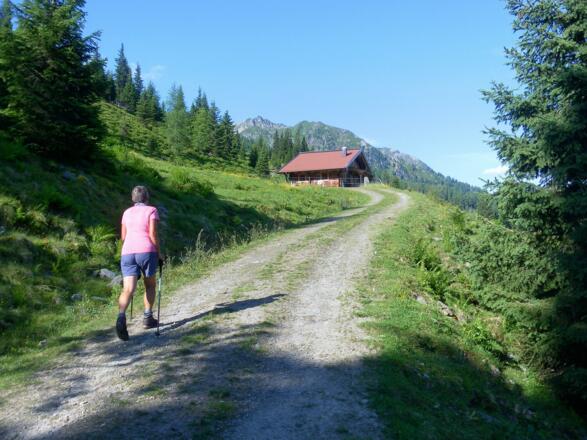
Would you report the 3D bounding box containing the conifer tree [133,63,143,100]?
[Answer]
[{"bbox_3d":[-25.763,-22.048,98.000,1.850,7.900,1.850,0,-2,0],"label":"conifer tree"}]

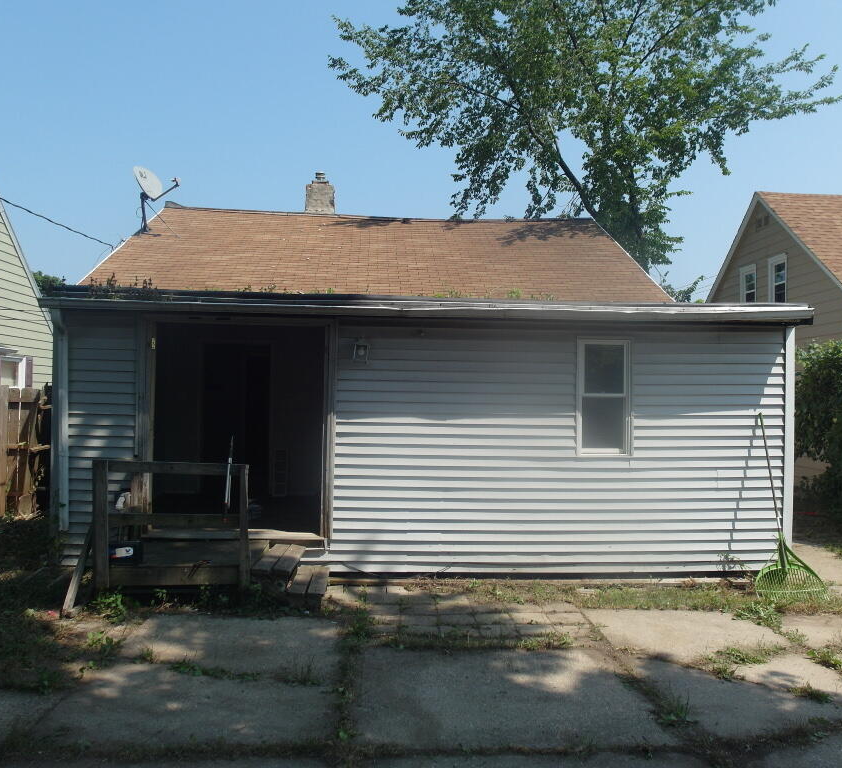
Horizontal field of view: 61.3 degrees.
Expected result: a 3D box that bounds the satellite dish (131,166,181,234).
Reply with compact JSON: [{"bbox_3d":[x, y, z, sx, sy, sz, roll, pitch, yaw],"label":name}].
[{"bbox_3d":[-4.560,-3.200,12.300,0.770,1.100,0.680,1,-1,14],"label":"satellite dish"}]

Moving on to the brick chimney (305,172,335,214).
[{"bbox_3d":[-2.000,-3.790,14.150,0.540,0.860,0.540,1,-1,-3],"label":"brick chimney"}]

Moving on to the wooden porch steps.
[{"bbox_3d":[-1.090,1.690,6.180,0.570,0.400,0.930,1,-1,-3],"label":"wooden porch steps"}]

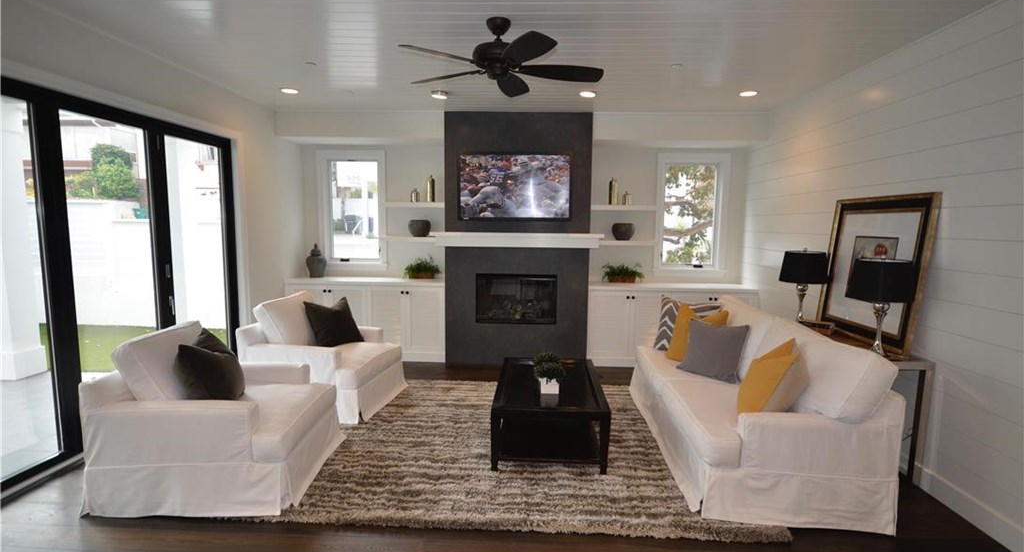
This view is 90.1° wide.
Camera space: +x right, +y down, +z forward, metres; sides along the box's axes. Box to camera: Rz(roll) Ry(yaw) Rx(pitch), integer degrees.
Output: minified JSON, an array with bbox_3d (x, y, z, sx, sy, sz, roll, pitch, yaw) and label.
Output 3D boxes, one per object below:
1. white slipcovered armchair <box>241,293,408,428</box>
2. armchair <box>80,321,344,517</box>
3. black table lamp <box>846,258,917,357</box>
[{"bbox_3d":[-1.578,0.625,4.443,1.043,0.916,0.964,2,6,9],"label":"white slipcovered armchair"},{"bbox_3d":[-1.750,0.783,3.168,1.049,0.938,0.970,1,6,2],"label":"armchair"},{"bbox_3d":[2.228,0.189,3.101,0.356,0.624,0.356,1,6,2],"label":"black table lamp"}]

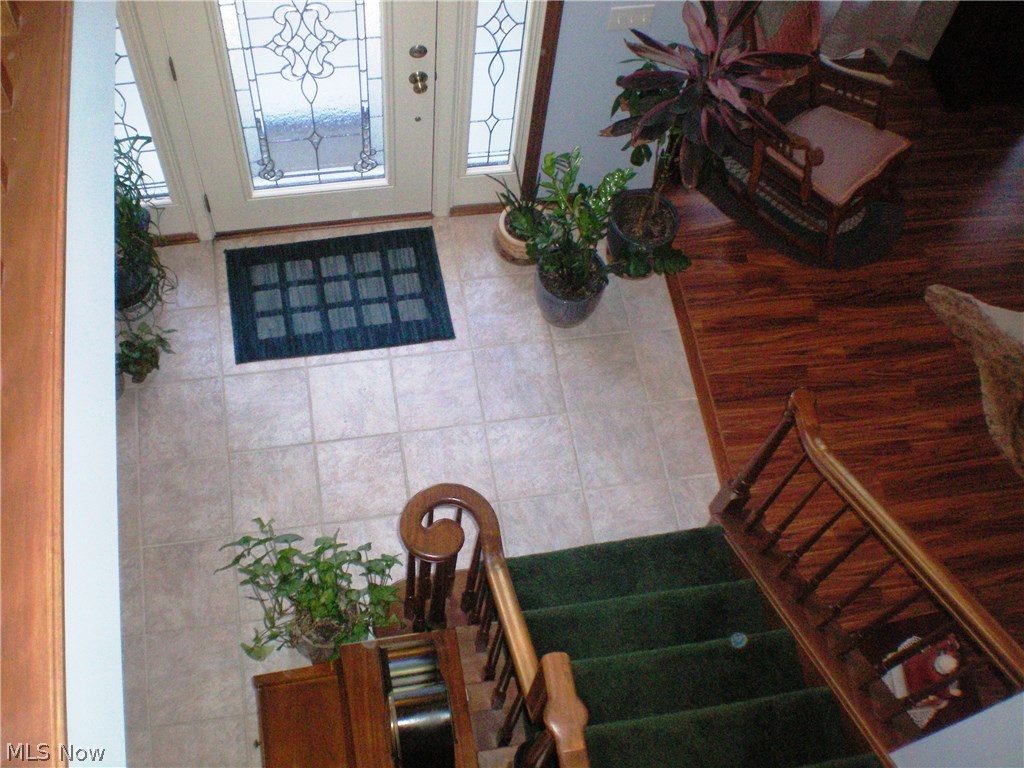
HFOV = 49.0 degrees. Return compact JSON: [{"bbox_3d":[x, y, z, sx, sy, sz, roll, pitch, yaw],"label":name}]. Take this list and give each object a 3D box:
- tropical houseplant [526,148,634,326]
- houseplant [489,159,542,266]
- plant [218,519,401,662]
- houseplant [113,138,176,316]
[{"bbox_3d":[0.228,-0.537,4.259,0.392,0.775,0.402,-7,63,-8],"label":"tropical houseplant"},{"bbox_3d":[0.007,-0.696,4.494,0.262,0.473,0.272,-7,63,-8],"label":"houseplant"},{"bbox_3d":[-0.614,0.620,3.418,0.553,0.463,0.423,-7,63,-8],"label":"plant"},{"bbox_3d":[-1.443,-0.536,4.001,0.453,0.724,0.453,-7,63,-8],"label":"houseplant"}]

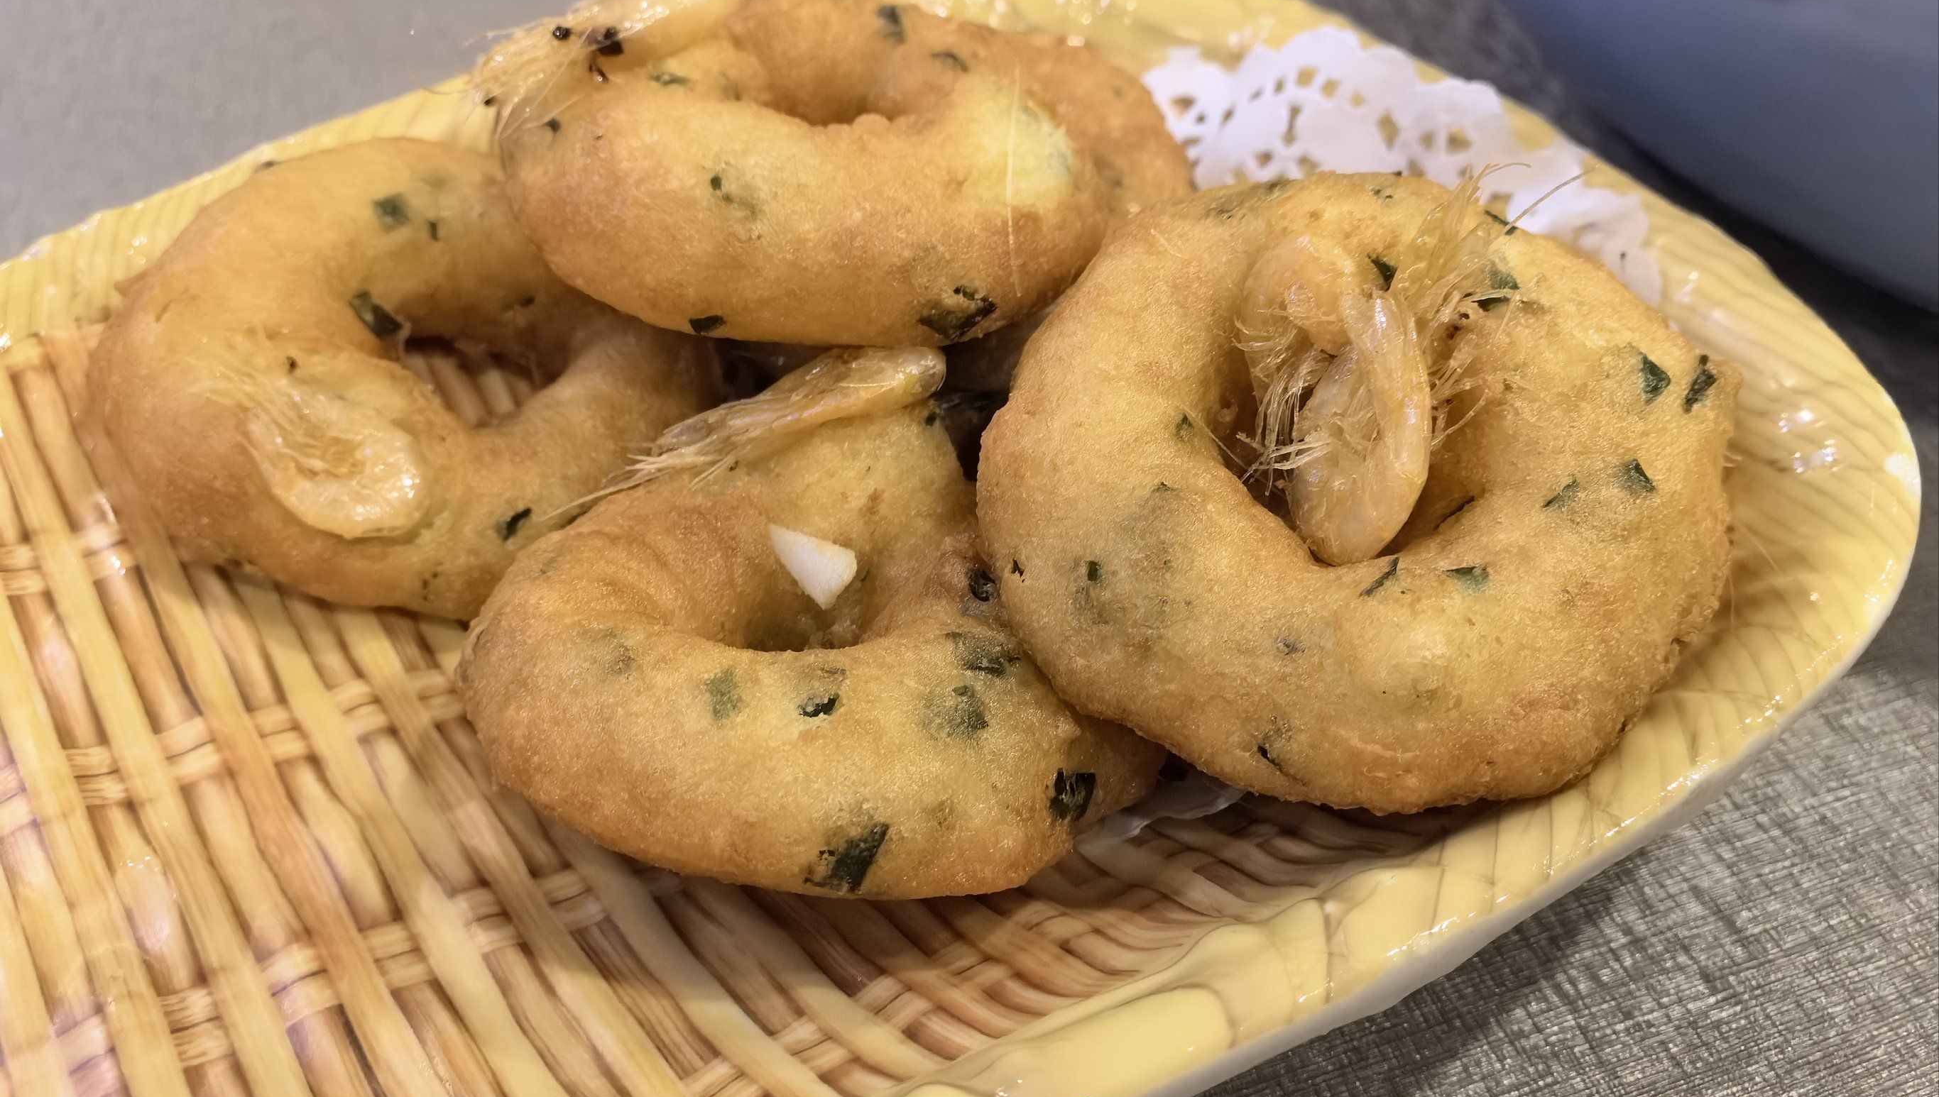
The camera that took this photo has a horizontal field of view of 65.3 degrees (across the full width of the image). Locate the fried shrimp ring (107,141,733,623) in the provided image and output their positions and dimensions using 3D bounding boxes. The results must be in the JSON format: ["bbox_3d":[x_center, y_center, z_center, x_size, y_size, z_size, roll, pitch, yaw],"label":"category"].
[{"bbox_3d":[-0.089,-0.031,0.244,0.094,0.031,0.094,5,53,-7],"label":"fried shrimp ring"}]

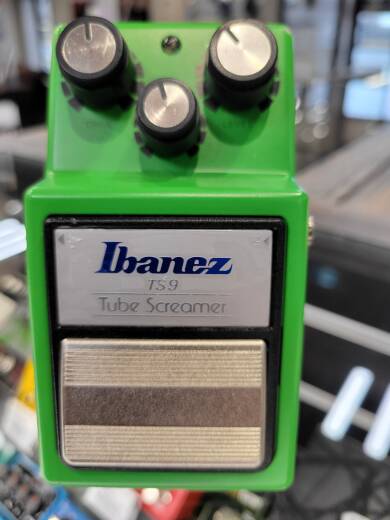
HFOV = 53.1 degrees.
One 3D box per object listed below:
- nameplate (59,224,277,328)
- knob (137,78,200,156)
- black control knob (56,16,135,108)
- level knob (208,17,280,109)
[{"bbox_3d":[-0.008,0.005,0.099,0.054,0.025,0.002,0,8,0],"label":"nameplate"},{"bbox_3d":[-0.006,-0.037,0.102,0.015,0.015,0.013,-10,-5,-1],"label":"knob"},{"bbox_3d":[-0.026,-0.052,0.104,0.017,0.017,0.013,-3,-5,0],"label":"black control knob"},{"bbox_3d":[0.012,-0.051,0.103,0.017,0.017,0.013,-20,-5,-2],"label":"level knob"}]

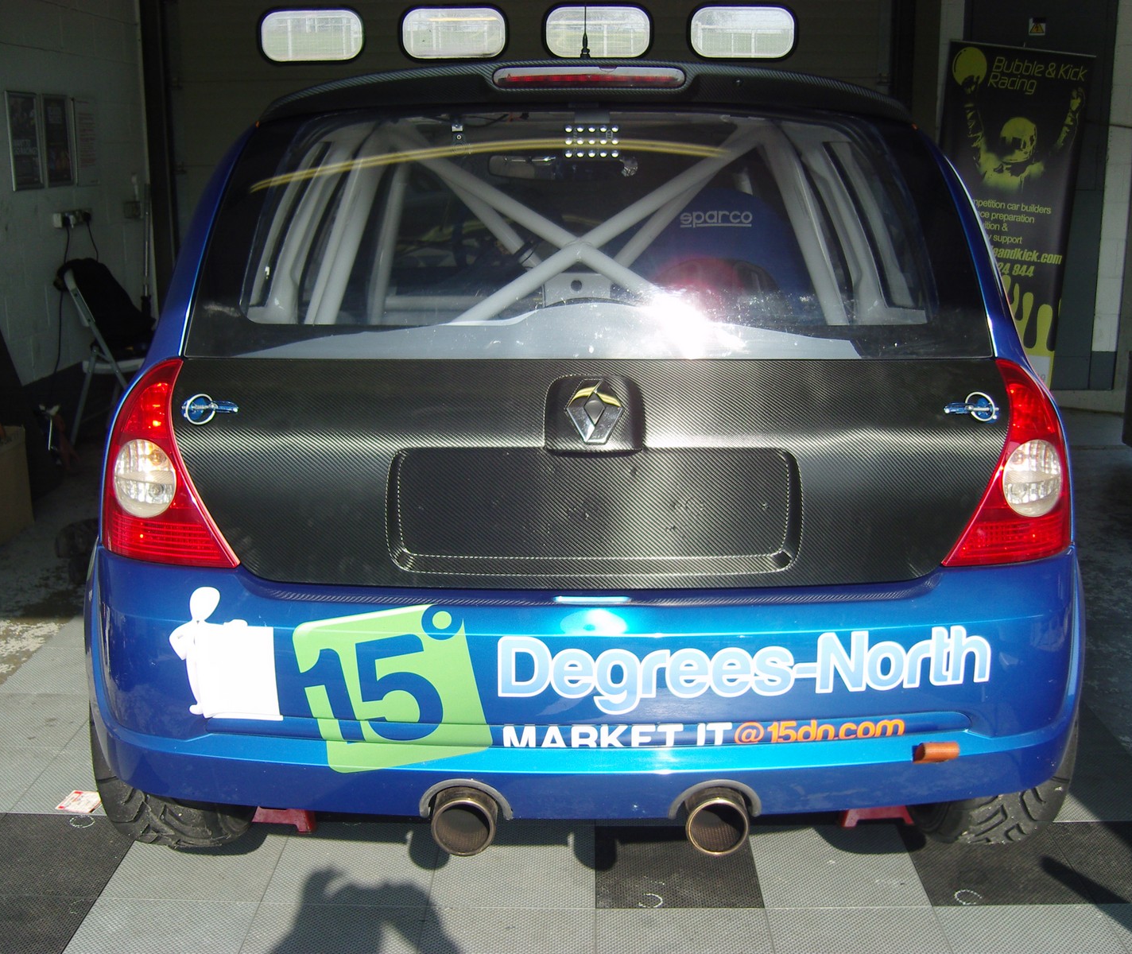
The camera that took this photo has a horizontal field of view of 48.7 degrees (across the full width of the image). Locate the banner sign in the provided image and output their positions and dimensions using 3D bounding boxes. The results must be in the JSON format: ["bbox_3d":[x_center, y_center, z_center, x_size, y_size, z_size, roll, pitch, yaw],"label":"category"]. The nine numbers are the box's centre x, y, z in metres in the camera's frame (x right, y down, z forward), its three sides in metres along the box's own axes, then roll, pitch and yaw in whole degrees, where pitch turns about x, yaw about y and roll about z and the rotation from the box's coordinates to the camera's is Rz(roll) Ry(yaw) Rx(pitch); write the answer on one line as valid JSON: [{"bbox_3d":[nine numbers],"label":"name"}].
[{"bbox_3d":[2.450,-1.415,7.016,0.800,1.930,0.120,2,14,-6],"label":"banner sign"}]

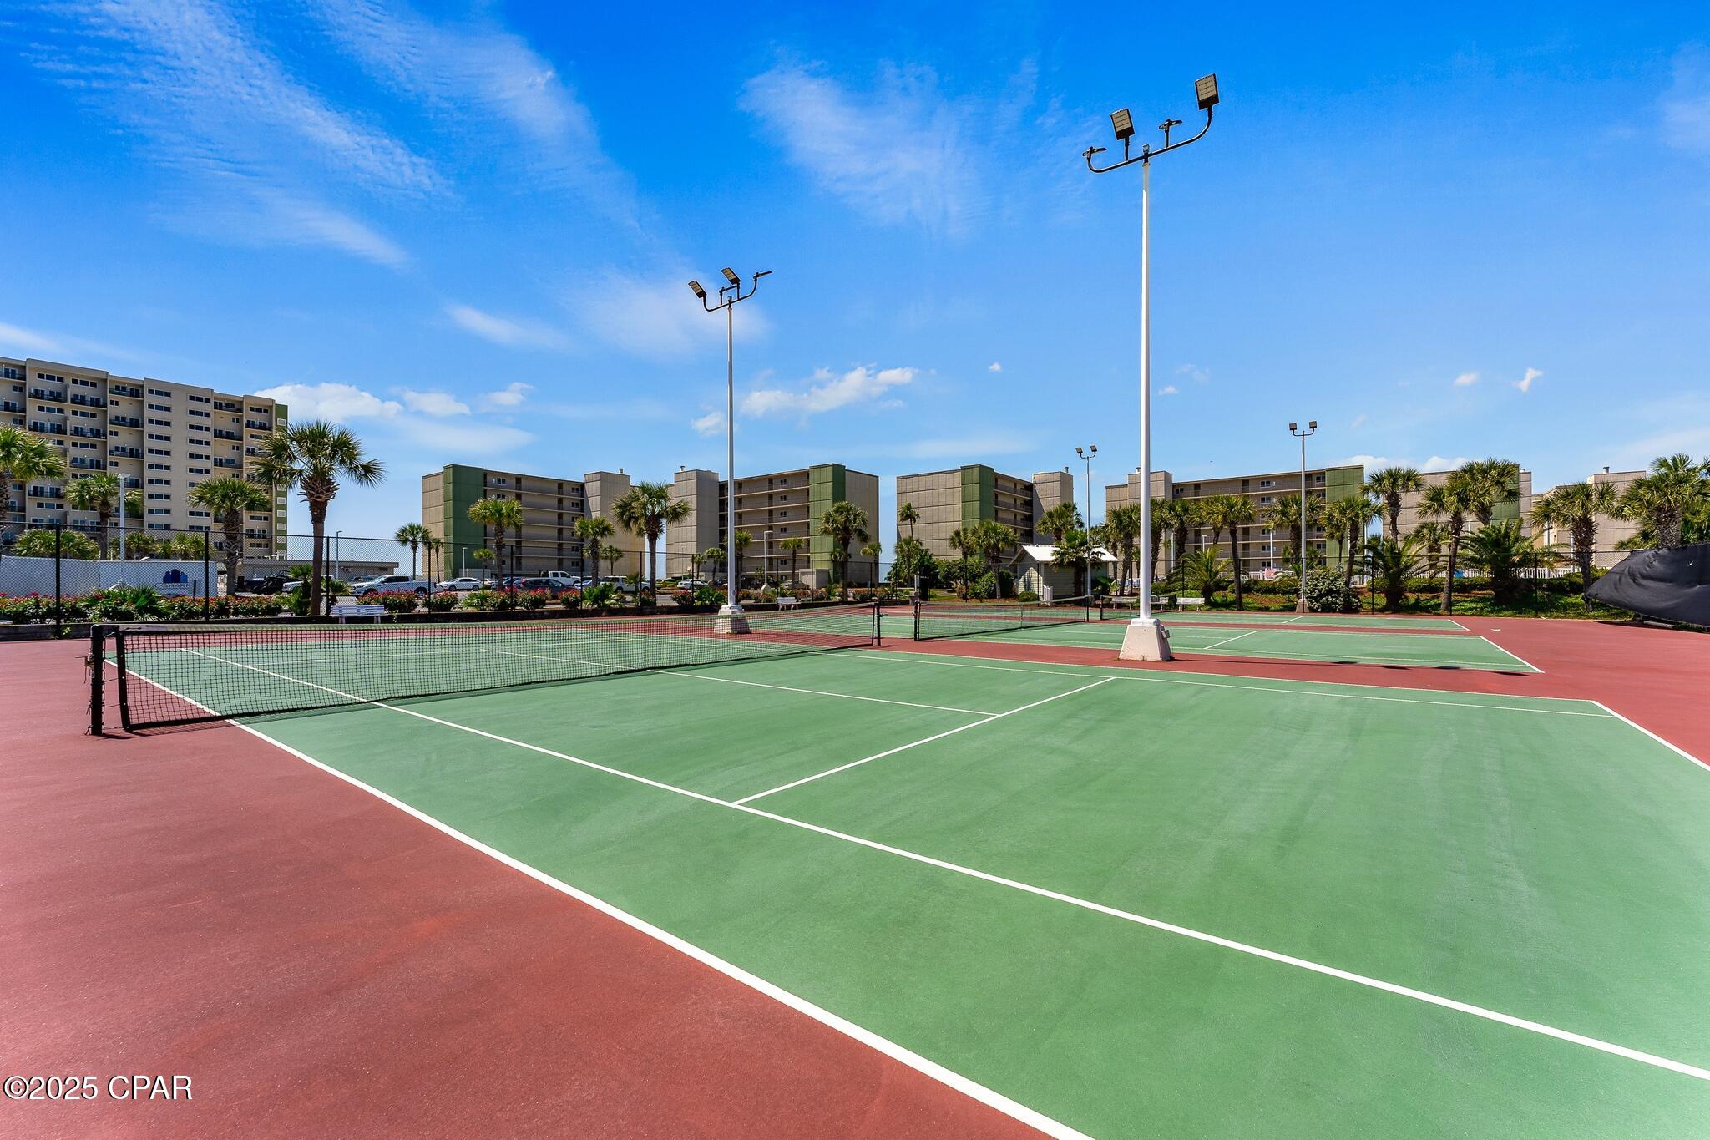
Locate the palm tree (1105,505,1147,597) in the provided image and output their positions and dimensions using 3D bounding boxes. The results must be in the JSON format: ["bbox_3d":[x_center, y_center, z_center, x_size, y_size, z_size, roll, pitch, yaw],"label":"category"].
[{"bbox_3d":[20.182,-1.549,49.725,2.870,6.897,2.726,0,-2,22],"label":"palm tree"}]

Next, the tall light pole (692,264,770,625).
[{"bbox_3d":[-3.976,-3.763,21.276,2.750,11.550,1.430,-1,-2,38],"label":"tall light pole"}]

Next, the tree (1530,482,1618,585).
[{"bbox_3d":[38.367,-1.230,35.460,3.570,6.950,3.570,0,-1,0],"label":"tree"}]

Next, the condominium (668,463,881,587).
[{"bbox_3d":[-15.753,-6.277,117.866,38.600,19.000,14.700,-1,-2,37],"label":"condominium"}]

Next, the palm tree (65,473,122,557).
[{"bbox_3d":[-48.033,-2.354,42.596,3.600,7.700,3.700,-1,-2,42],"label":"palm tree"}]

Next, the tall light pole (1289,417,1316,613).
[{"bbox_3d":[25.966,-3.104,38.739,1.450,11.100,0.800,-1,-2,37],"label":"tall light pole"}]

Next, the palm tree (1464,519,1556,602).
[{"bbox_3d":[33.912,-0.451,34.515,3.413,4.371,3.243,-1,-2,44],"label":"palm tree"}]

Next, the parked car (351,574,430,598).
[{"bbox_3d":[-34.873,1.318,50.235,1.900,1.870,5.400,-1,-2,38],"label":"parked car"}]

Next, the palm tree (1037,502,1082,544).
[{"bbox_3d":[17.012,-1.414,55.160,3.570,8.480,3.570,0,-1,0],"label":"palm tree"}]

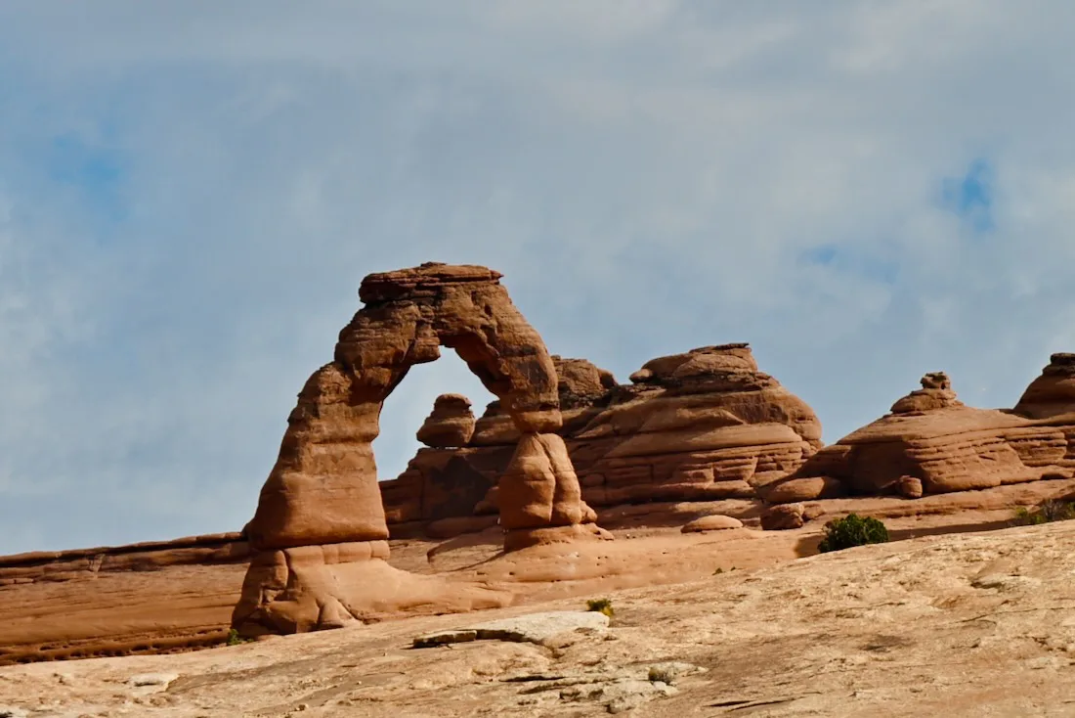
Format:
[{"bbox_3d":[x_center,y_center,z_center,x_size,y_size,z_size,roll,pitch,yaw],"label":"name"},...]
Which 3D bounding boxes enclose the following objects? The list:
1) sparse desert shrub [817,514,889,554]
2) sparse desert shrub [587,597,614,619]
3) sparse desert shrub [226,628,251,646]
[{"bbox_3d":[18.259,10.160,345.000,4.180,2.540,3.550,0,-2,0],"label":"sparse desert shrub"},{"bbox_3d":[3.535,13.976,335.000,1.530,1.260,1.300,0,-2,0],"label":"sparse desert shrub"},{"bbox_3d":[-17.801,16.553,355.000,1.510,1.100,1.280,0,-2,0],"label":"sparse desert shrub"}]

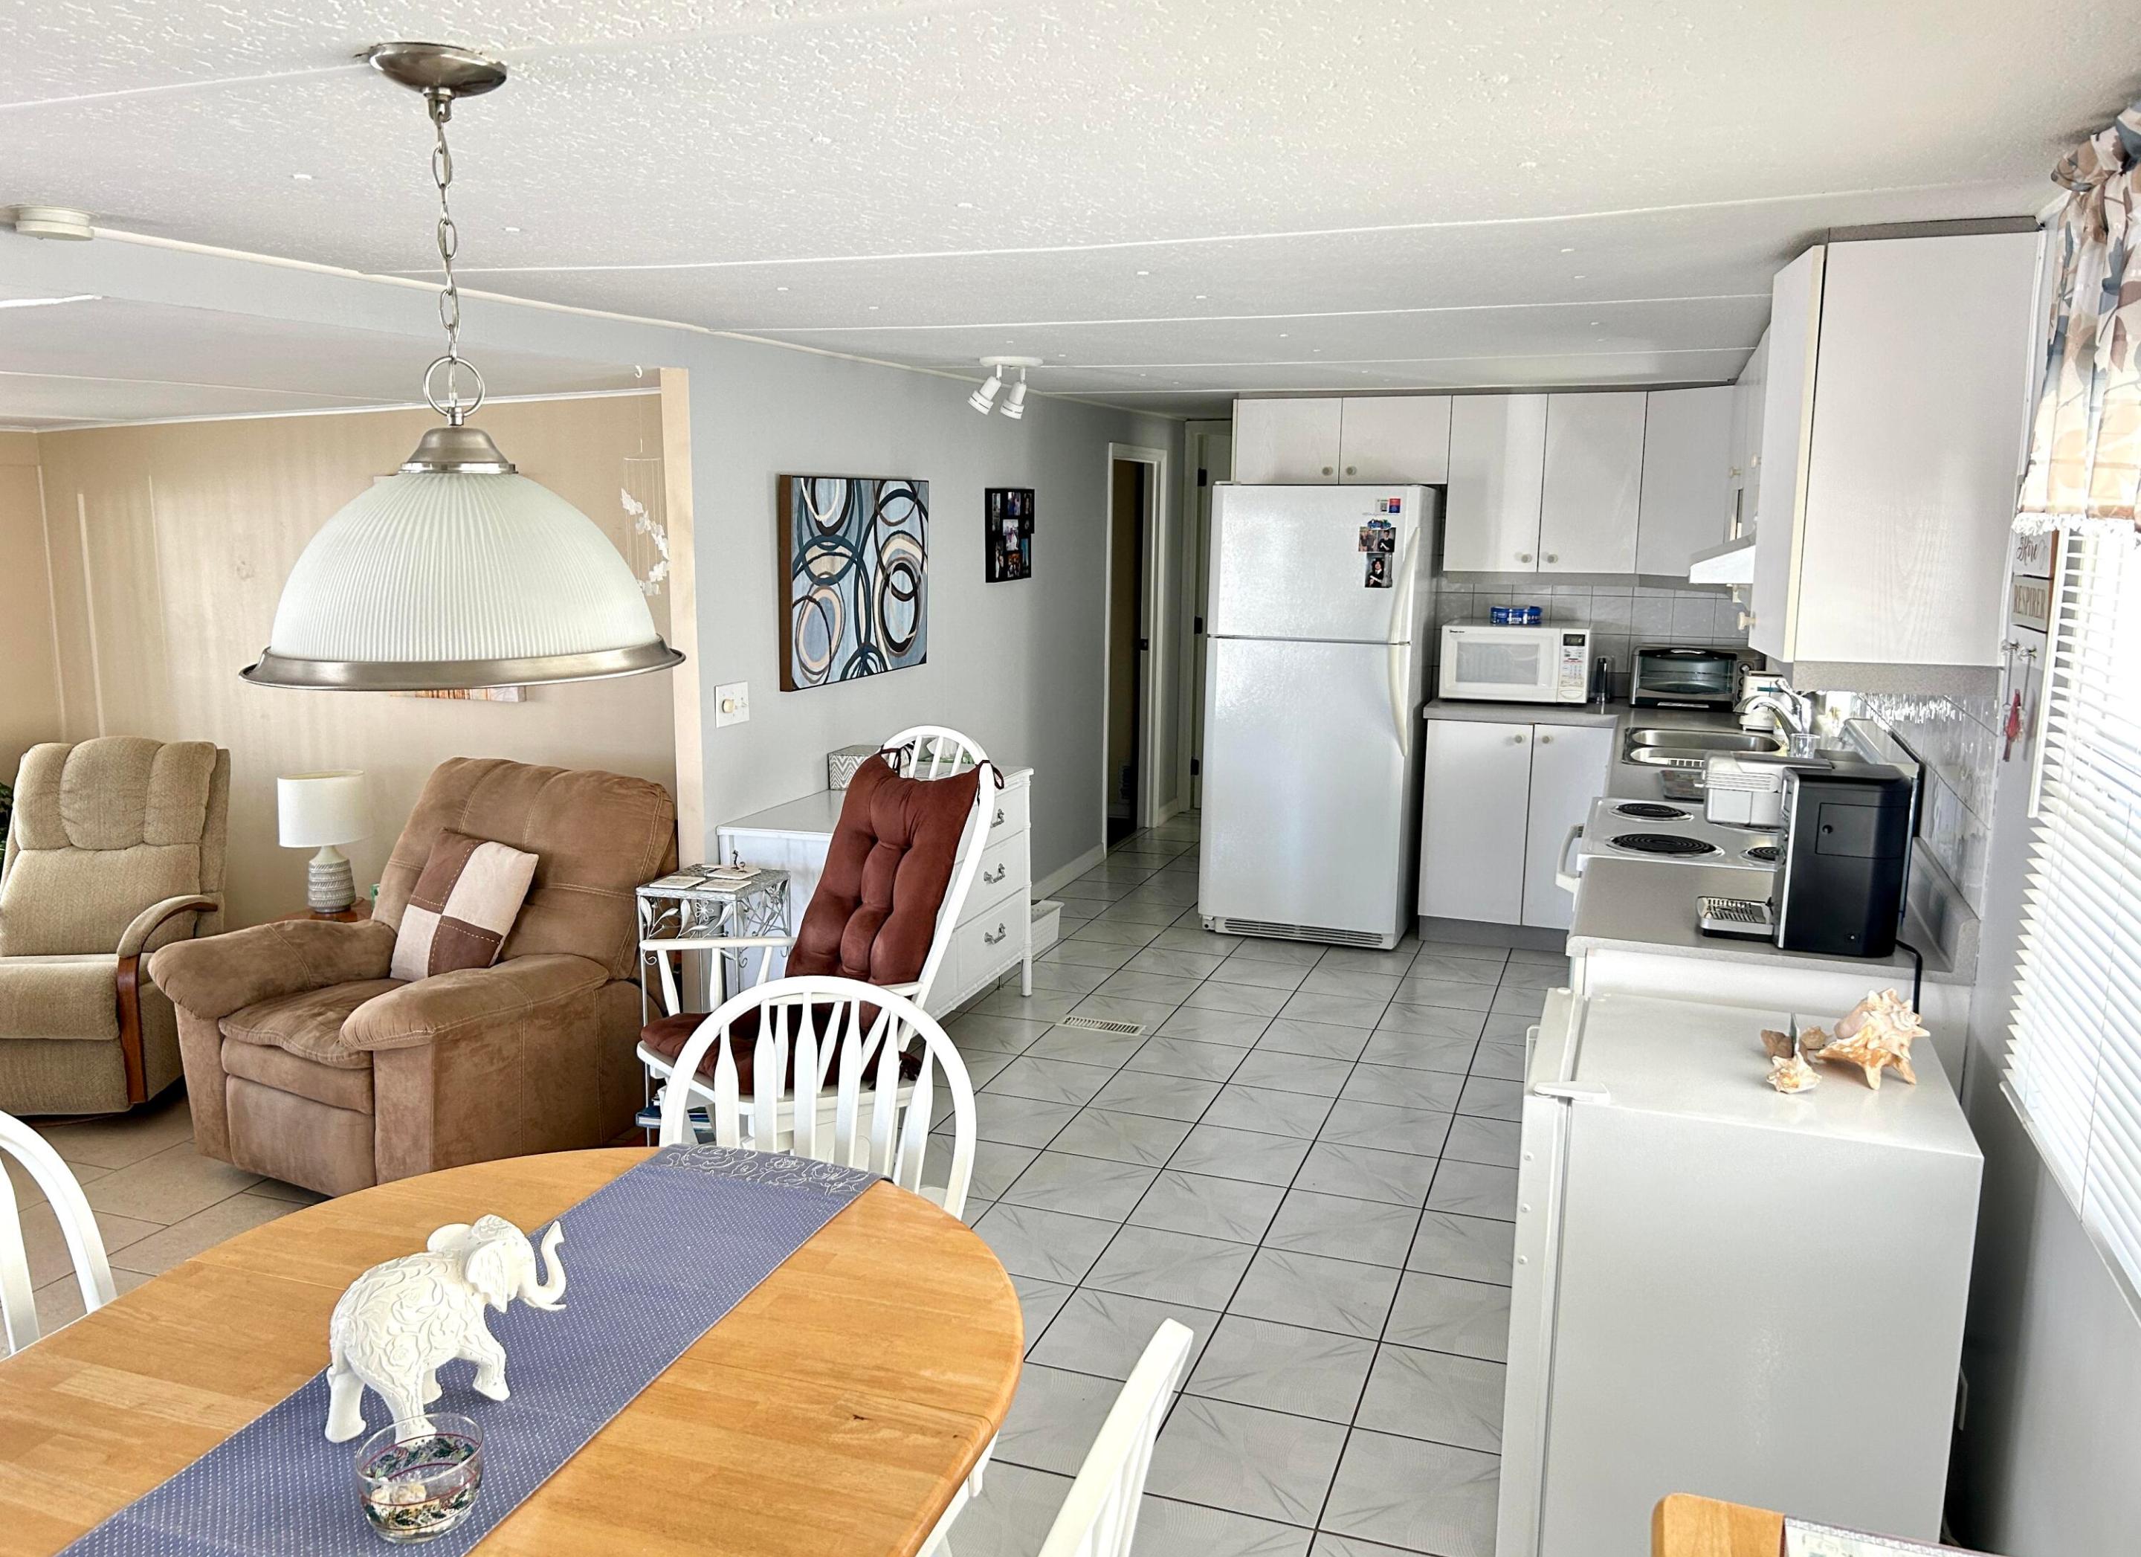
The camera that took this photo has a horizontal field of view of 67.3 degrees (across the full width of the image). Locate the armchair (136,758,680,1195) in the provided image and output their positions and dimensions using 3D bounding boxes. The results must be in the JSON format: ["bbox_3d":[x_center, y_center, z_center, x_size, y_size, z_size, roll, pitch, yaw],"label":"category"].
[{"bbox_3d":[-1.667,0.504,4.242,1.000,0.960,0.970,6,11,28],"label":"armchair"}]

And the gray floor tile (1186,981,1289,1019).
[{"bbox_3d":[0.588,0.765,5.558,0.325,0.010,0.325,4,11,19],"label":"gray floor tile"}]

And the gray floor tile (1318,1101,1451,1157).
[{"bbox_3d":[0.880,0.972,4.458,0.329,0.010,0.329,4,11,19],"label":"gray floor tile"}]

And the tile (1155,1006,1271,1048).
[{"bbox_3d":[0.483,0.827,5.324,0.330,0.010,0.330,4,11,19],"label":"tile"}]

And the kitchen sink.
[{"bbox_3d":[2.068,-0.016,5.178,0.540,0.170,0.824,4,11,19],"label":"kitchen sink"}]

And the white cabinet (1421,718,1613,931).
[{"bbox_3d":[1.780,0.132,6.370,0.674,0.780,0.591,4,11,19],"label":"white cabinet"}]

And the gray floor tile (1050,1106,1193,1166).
[{"bbox_3d":[0.142,0.974,4.338,0.325,0.010,0.325,4,11,19],"label":"gray floor tile"}]

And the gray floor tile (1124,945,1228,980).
[{"bbox_3d":[0.395,0.697,6.052,0.330,0.010,0.330,4,11,19],"label":"gray floor tile"}]

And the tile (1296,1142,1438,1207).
[{"bbox_3d":[0.771,1.032,4.177,0.330,0.010,0.330,4,11,19],"label":"tile"}]

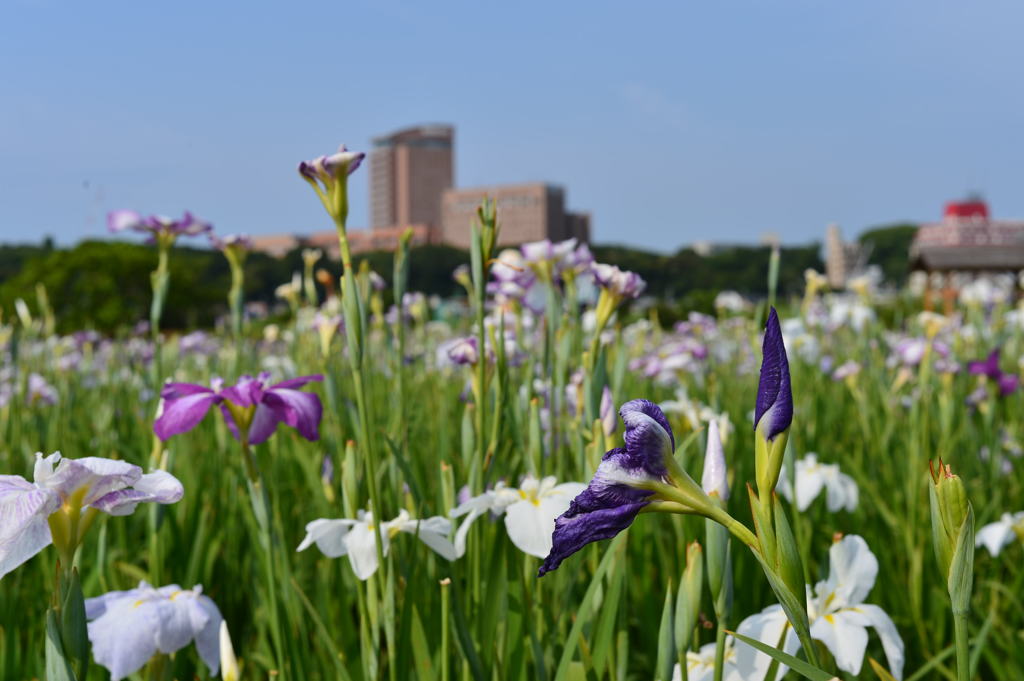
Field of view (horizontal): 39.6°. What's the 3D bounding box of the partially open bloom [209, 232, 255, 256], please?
[{"bbox_3d":[-0.482,-0.167,2.450,0.074,0.037,0.072,0,1,0],"label":"partially open bloom"}]

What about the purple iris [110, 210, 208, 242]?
[{"bbox_3d":[-0.459,-0.147,1.850,0.130,0.043,0.115,0,1,0],"label":"purple iris"}]

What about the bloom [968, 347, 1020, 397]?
[{"bbox_3d":[1.324,0.088,3.900,0.135,0.125,0.130,0,1,0],"label":"bloom"}]

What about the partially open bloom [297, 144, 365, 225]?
[{"bbox_3d":[-0.175,-0.150,1.370,0.064,0.076,0.058,0,1,0],"label":"partially open bloom"}]

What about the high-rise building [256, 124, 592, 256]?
[{"bbox_3d":[-42.498,-66.882,660.000,158.000,62.000,48.000,1,1,30],"label":"high-rise building"}]

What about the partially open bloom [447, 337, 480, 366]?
[{"bbox_3d":[-0.067,0.015,1.950,0.046,0.040,0.045,0,1,0],"label":"partially open bloom"}]

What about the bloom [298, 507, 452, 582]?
[{"bbox_3d":[-0.132,0.200,1.400,0.152,0.066,0.135,0,1,0],"label":"bloom"}]

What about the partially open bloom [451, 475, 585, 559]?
[{"bbox_3d":[0.008,0.166,1.340,0.133,0.076,0.128,0,1,0],"label":"partially open bloom"}]

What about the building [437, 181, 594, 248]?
[{"bbox_3d":[1.539,-53.440,625.000,61.000,30.000,30.000,1,1,38],"label":"building"}]

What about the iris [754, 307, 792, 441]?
[{"bbox_3d":[0.138,0.017,0.750,0.020,0.069,0.019,0,1,0],"label":"iris"}]

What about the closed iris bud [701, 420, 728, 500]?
[{"bbox_3d":[0.171,0.101,1.200,0.024,0.067,0.024,0,1,0],"label":"closed iris bud"}]

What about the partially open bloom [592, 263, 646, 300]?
[{"bbox_3d":[0.129,-0.071,1.700,0.063,0.045,0.060,0,1,0],"label":"partially open bloom"}]

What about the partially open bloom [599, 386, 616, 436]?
[{"bbox_3d":[0.112,0.082,1.670,0.021,0.060,0.020,0,1,0],"label":"partially open bloom"}]

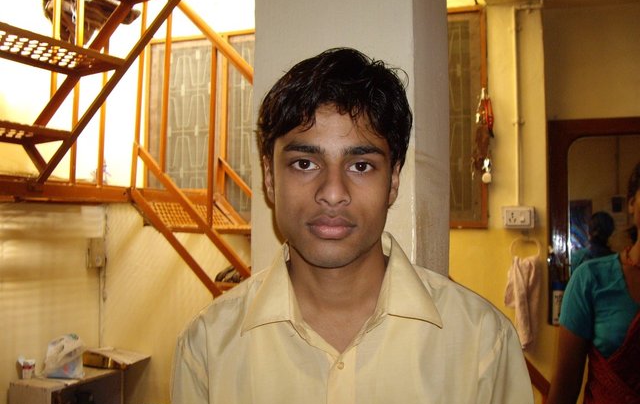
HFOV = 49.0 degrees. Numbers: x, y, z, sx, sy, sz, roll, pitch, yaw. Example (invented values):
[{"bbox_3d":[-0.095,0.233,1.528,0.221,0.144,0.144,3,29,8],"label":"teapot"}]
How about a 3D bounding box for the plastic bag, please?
[{"bbox_3d":[-1.285,0.767,3.520,0.180,0.215,0.140,0,-4,-3],"label":"plastic bag"}]

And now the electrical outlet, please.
[{"bbox_3d":[0.913,0.071,3.230,0.143,0.098,0.045,-1,-4,17],"label":"electrical outlet"}]

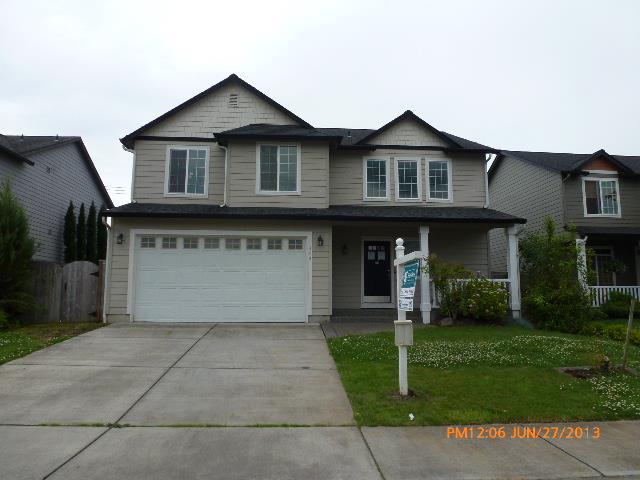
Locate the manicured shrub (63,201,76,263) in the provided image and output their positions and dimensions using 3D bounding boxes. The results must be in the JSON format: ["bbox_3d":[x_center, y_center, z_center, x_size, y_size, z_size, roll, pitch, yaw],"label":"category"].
[{"bbox_3d":[-7.741,0.613,13.476,0.450,3.650,0.450,1,-7,-3],"label":"manicured shrub"}]

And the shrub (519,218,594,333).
[{"bbox_3d":[6.863,0.929,12.934,2.050,3.150,1.800,1,-7,-3],"label":"shrub"}]

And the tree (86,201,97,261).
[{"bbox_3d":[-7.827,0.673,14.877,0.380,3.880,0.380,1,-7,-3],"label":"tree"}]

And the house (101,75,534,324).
[{"bbox_3d":[-0.448,-1.145,17.788,12.400,8.240,10.200,1,-7,-3],"label":"house"}]

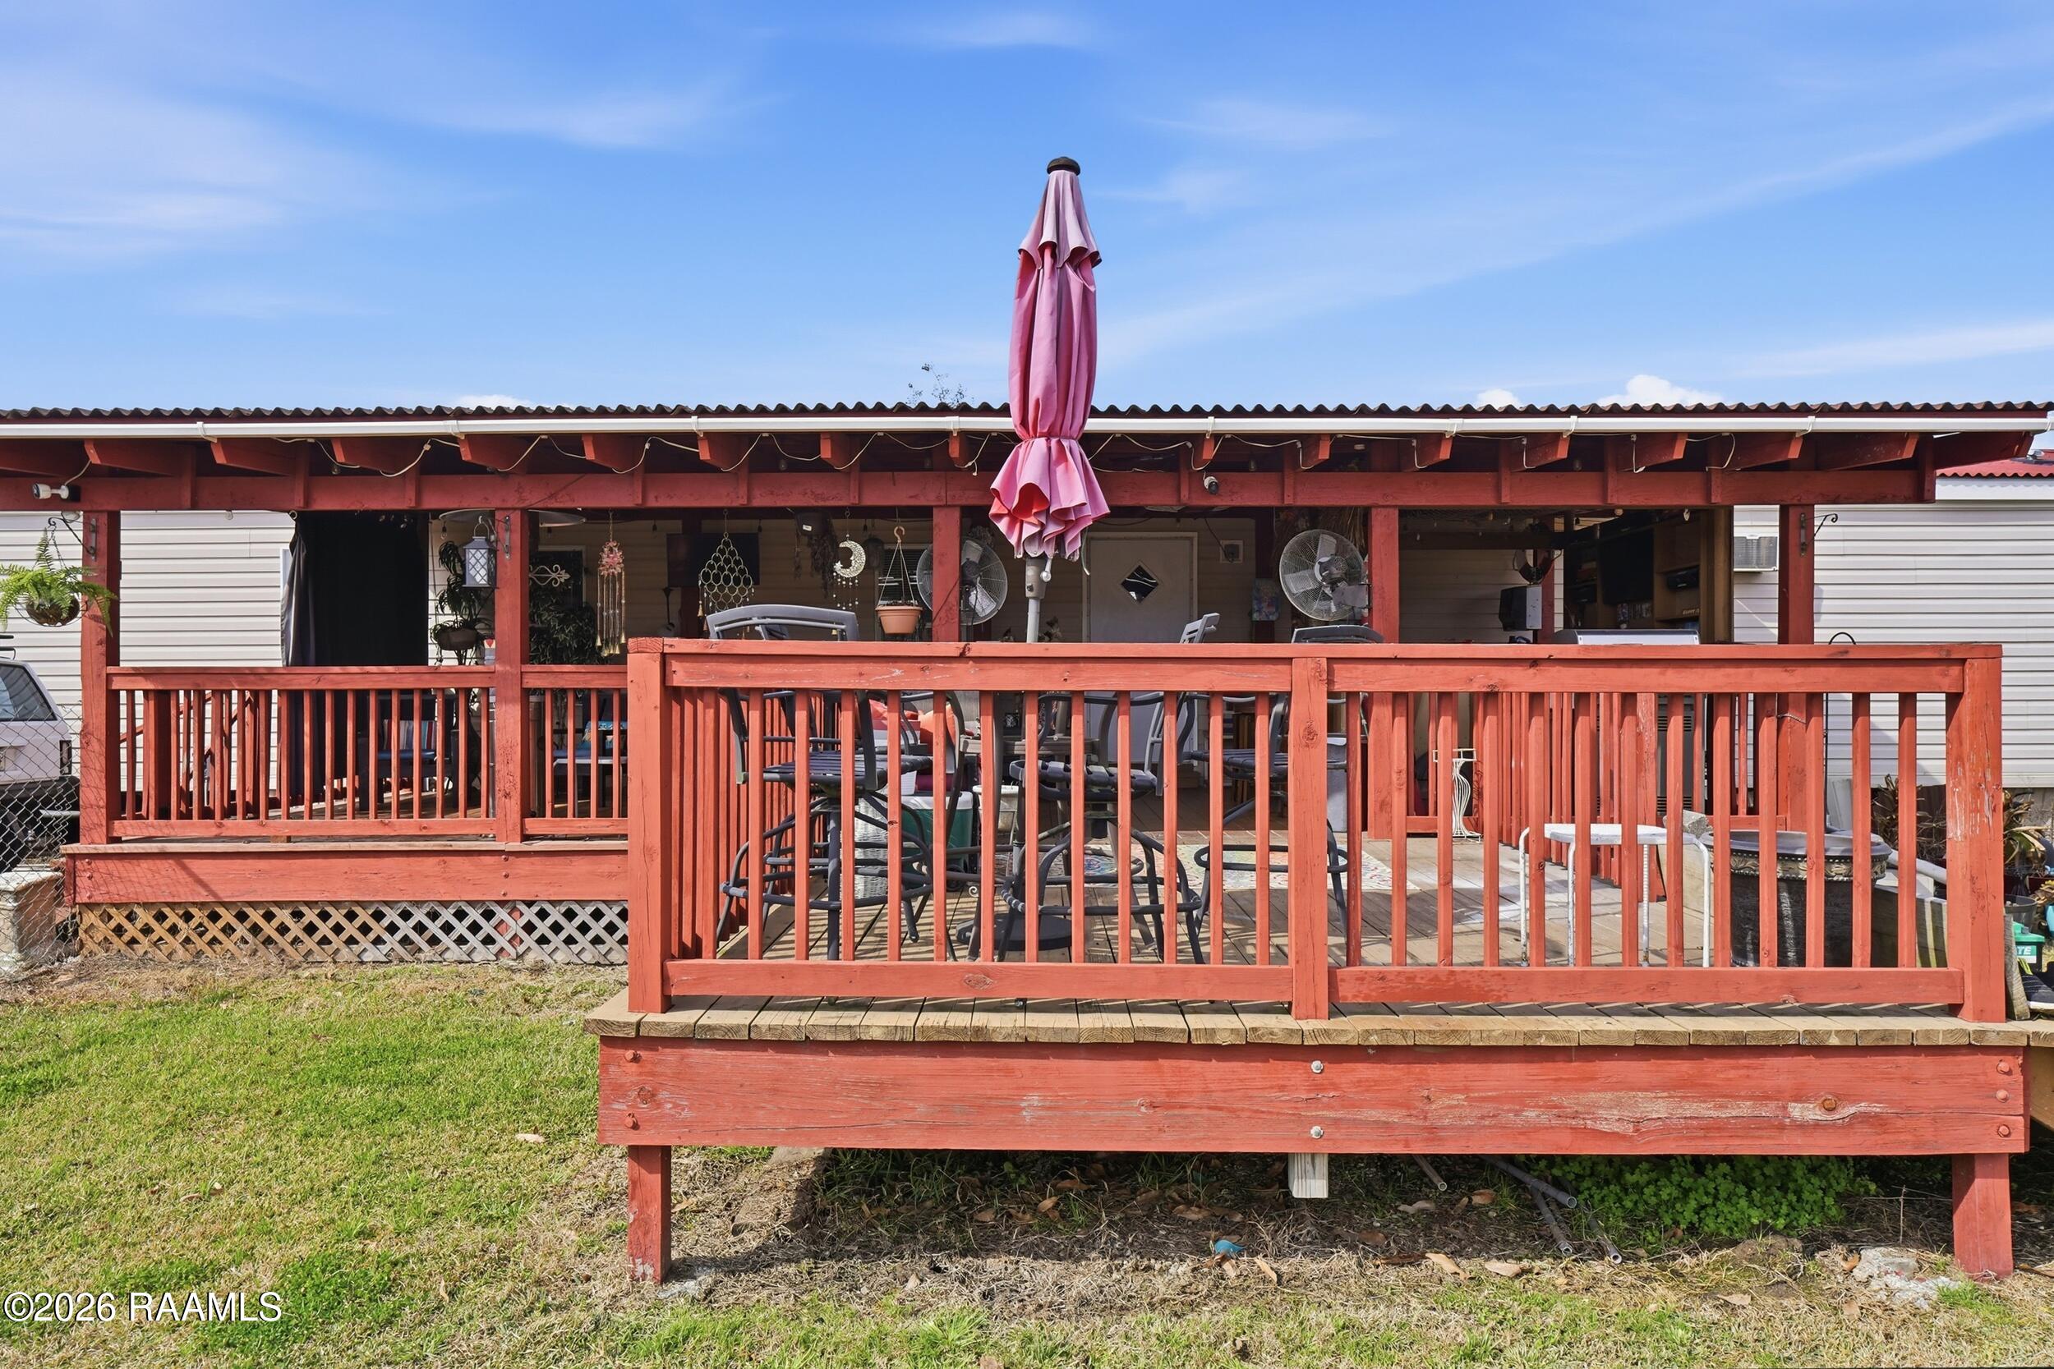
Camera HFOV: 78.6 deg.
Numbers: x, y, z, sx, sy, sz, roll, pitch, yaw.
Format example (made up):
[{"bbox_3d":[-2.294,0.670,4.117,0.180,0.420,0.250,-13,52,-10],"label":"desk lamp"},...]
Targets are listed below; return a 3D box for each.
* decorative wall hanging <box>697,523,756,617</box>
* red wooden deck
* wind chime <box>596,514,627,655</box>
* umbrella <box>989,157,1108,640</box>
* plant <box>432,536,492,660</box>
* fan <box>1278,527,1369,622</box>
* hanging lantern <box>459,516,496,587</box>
[{"bbox_3d":[-1.738,-0.634,7.250,0.330,0.680,0.060,0,0,0],"label":"decorative wall hanging"},{"bbox_3d":[0.725,0.720,5.070,3.680,1.670,3.760,0,0,0],"label":"red wooden deck"},{"bbox_3d":[-2.401,-0.574,7.250,0.175,0.800,0.090,0,0,0],"label":"wind chime"},{"bbox_3d":[0.050,-0.500,4.360,0.430,2.720,0.430,4,0,0],"label":"umbrella"},{"bbox_3d":[-3.443,-0.503,7.650,0.320,0.790,0.320,0,0,0],"label":"plant"},{"bbox_3d":[1.708,-0.636,7.220,0.520,0.540,0.300,0,0,-14],"label":"fan"},{"bbox_3d":[-2.901,-0.702,6.660,0.140,0.375,0.140,0,0,-2],"label":"hanging lantern"}]

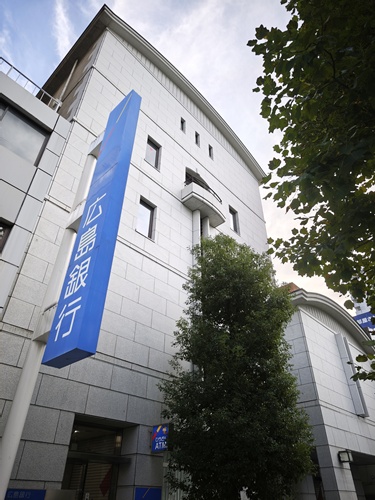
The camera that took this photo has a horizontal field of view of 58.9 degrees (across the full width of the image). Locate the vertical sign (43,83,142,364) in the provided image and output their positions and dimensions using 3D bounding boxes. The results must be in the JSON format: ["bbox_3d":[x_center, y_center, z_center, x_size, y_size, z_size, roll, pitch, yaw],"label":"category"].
[{"bbox_3d":[-1.903,-1.265,7.692,1.081,7.591,0.337,-28,-45,34],"label":"vertical sign"}]

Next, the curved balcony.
[{"bbox_3d":[0.822,-2.109,15.288,0.799,1.036,2.338,-28,-45,34],"label":"curved balcony"}]

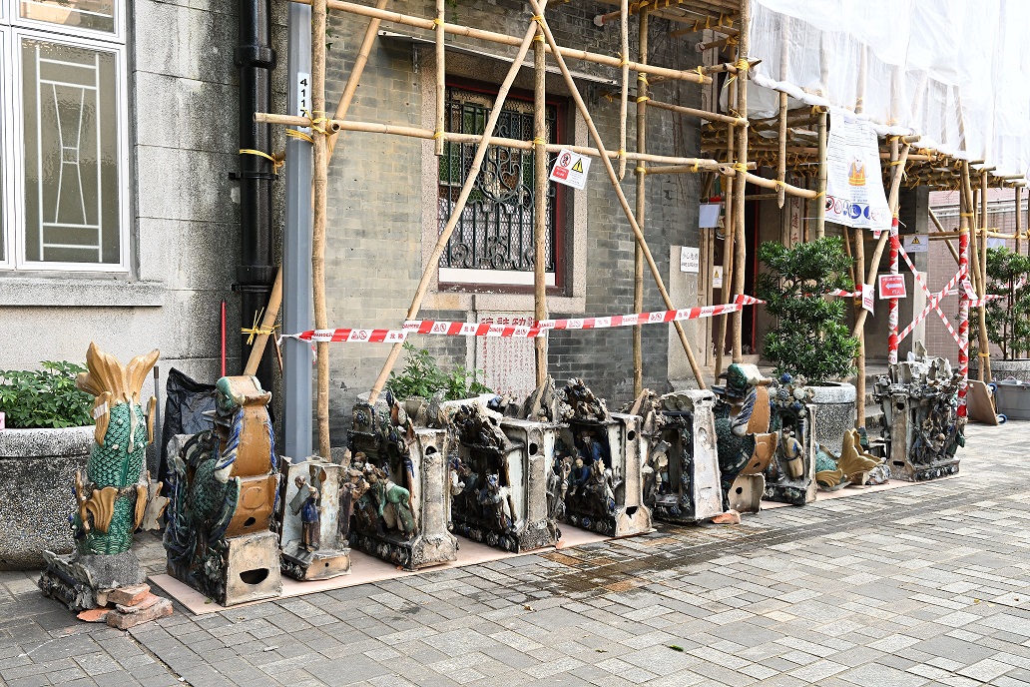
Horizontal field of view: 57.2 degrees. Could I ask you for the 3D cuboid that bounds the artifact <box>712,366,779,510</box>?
[{"bbox_3d":[1.152,0.494,5.287,0.283,0.814,0.556,-1,2,-38],"label":"artifact"}]

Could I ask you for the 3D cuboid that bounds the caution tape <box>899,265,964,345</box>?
[{"bbox_3d":[3.796,-0.350,8.600,0.680,0.730,0.060,1,2,14],"label":"caution tape"}]

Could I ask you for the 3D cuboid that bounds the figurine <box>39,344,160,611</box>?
[{"bbox_3d":[-1.602,0.485,3.651,0.380,0.959,0.416,-1,2,-37],"label":"figurine"}]

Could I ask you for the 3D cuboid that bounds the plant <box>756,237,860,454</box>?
[{"bbox_3d":[2.262,0.010,7.193,0.780,1.669,0.760,-1,2,-38],"label":"plant"}]

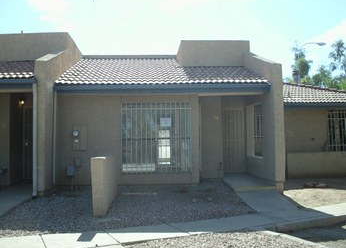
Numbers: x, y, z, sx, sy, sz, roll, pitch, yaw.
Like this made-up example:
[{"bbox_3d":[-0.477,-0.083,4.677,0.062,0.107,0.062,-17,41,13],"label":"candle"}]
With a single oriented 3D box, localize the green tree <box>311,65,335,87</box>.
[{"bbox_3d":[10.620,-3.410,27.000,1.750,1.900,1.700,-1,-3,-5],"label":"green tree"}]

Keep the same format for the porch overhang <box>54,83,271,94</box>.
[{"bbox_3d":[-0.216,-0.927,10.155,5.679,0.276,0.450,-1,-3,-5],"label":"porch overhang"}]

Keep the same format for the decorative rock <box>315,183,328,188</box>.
[{"bbox_3d":[4.175,1.737,10.700,0.370,0.120,0.280,-1,-3,-5],"label":"decorative rock"}]

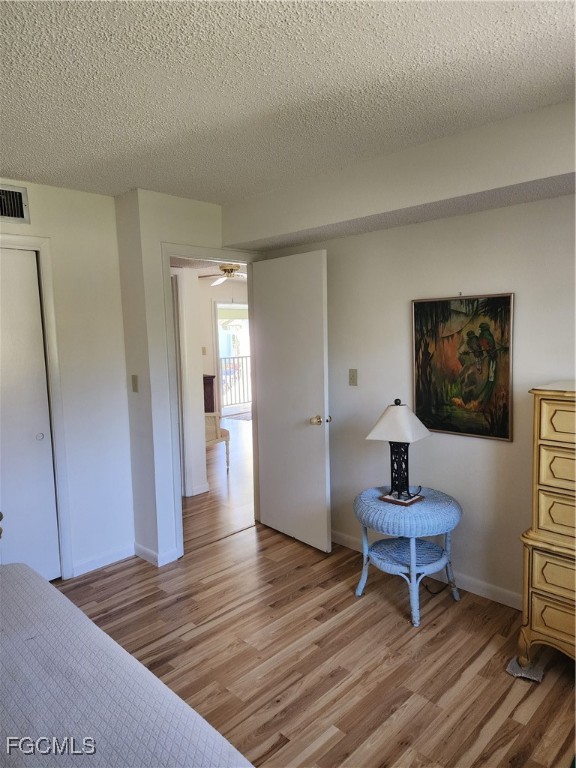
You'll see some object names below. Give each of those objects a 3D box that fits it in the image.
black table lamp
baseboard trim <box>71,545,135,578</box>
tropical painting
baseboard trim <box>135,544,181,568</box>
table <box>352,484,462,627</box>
[{"bbox_3d":[0.629,0.372,2.855,0.270,0.575,0.270,4,8,40],"label":"black table lamp"},{"bbox_3d":[-1.215,1.174,3.399,0.018,0.087,0.430,4,8,44],"label":"baseboard trim"},{"bbox_3d":[0.969,-0.093,2.865,0.593,0.785,0.030,4,8,44],"label":"tropical painting"},{"bbox_3d":[-0.896,1.155,3.507,0.275,0.087,0.165,4,8,44],"label":"baseboard trim"},{"bbox_3d":[0.673,0.930,2.889,0.595,0.582,0.595,-1,6,0],"label":"table"}]

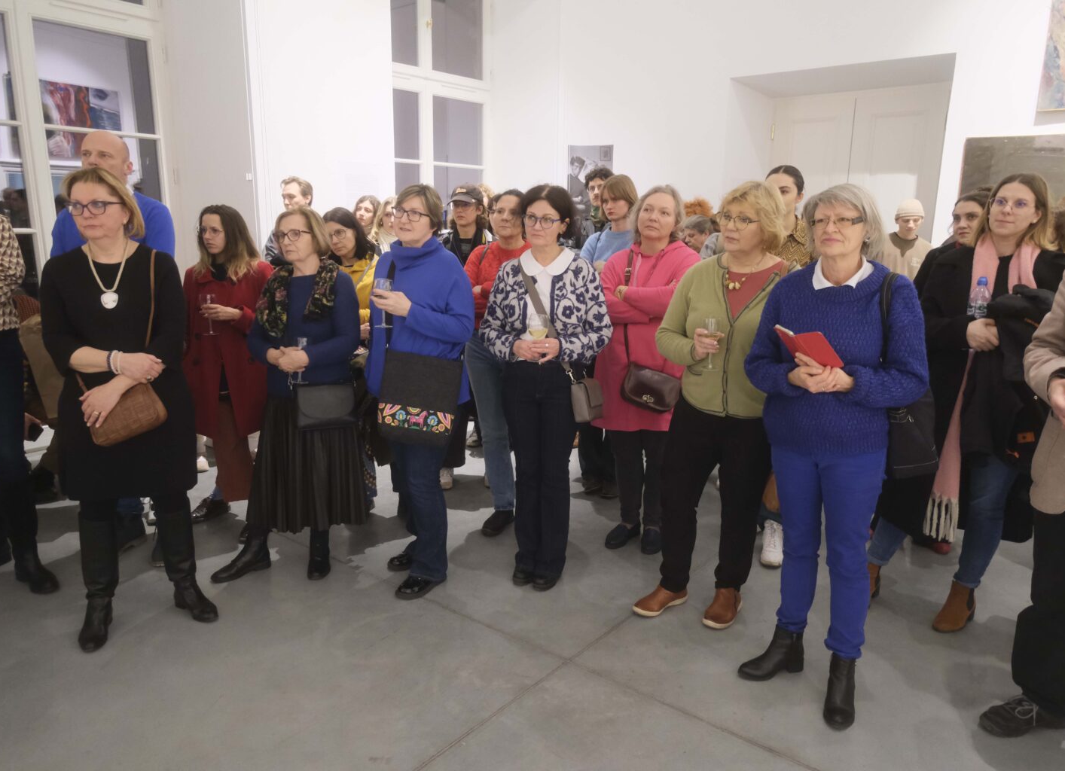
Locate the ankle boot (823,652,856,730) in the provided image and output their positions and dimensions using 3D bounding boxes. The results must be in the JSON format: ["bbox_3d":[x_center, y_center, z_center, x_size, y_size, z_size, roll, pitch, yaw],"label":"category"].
[{"bbox_3d":[1.009,0.979,2.525,0.100,0.165,0.260,5,14,19],"label":"ankle boot"}]

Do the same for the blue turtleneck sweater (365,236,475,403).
[{"bbox_3d":[-0.456,-0.277,3.102,0.470,0.636,0.340,9,15,31],"label":"blue turtleneck sweater"}]

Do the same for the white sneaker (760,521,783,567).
[{"bbox_3d":[1.134,0.746,3.622,0.105,0.120,0.285,5,14,16],"label":"white sneaker"}]

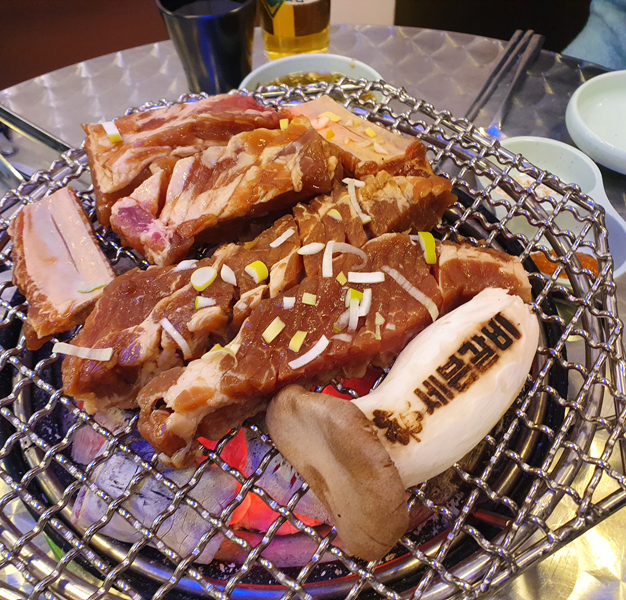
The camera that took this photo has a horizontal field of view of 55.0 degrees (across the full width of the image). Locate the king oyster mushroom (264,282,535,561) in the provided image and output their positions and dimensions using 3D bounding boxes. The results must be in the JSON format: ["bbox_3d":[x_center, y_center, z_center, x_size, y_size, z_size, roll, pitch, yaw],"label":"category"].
[{"bbox_3d":[0.043,0.035,0.243,0.120,0.046,0.066,-35,61,-22],"label":"king oyster mushroom"}]

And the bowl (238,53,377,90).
[{"bbox_3d":[0.000,-0.128,0.418,0.099,0.034,0.099,0,54,0],"label":"bowl"}]

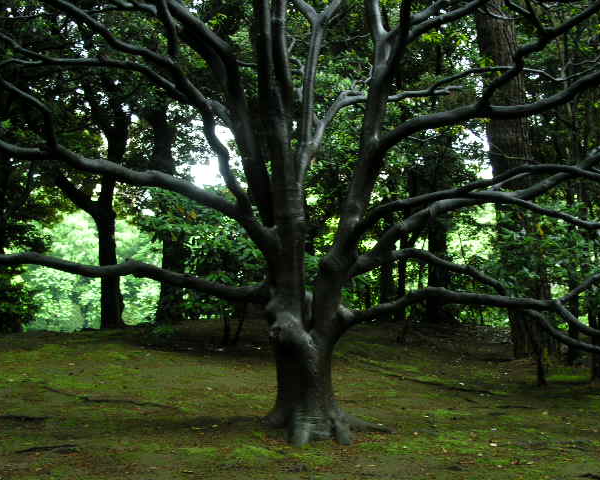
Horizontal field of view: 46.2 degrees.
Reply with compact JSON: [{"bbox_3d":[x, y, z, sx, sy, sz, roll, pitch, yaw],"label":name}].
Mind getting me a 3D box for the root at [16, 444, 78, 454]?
[{"bbox_3d":[-1.936,1.584,5.394,0.484,0.060,0.130,1,-3,-25],"label":"root"}]

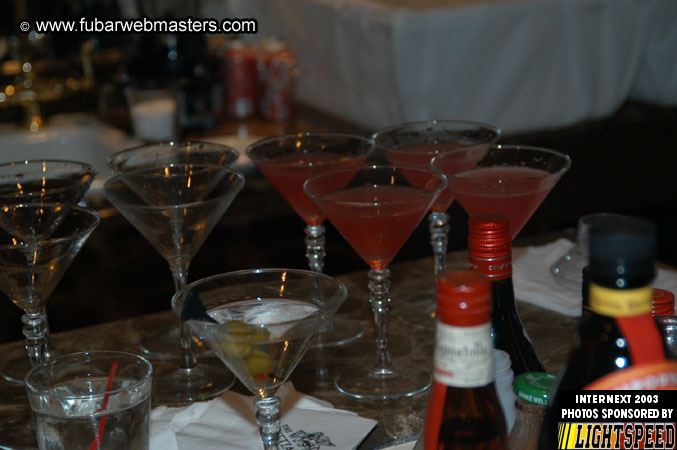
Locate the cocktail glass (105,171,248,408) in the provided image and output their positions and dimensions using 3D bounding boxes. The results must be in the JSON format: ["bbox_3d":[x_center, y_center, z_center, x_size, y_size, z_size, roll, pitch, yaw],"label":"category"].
[{"bbox_3d":[-0.134,0.052,1.549,0.118,0.174,0.118,-2,16,0],"label":"cocktail glass"}]

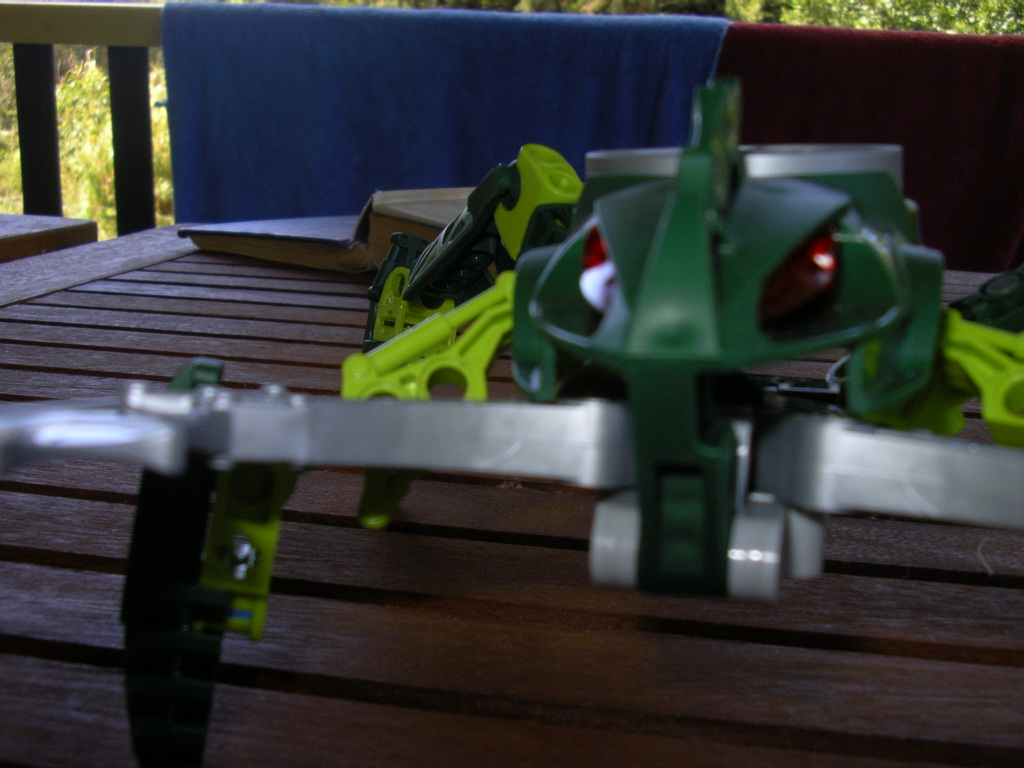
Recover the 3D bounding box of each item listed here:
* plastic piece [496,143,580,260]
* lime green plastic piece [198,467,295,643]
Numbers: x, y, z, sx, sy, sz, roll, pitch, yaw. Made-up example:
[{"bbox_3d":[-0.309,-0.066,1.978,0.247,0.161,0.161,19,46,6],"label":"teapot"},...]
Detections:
[{"bbox_3d":[0.006,-0.037,0.257,0.019,0.021,0.014,6,12,14],"label":"plastic piece"},{"bbox_3d":[-0.031,0.019,0.154,0.011,0.022,0.013,9,13,-8],"label":"lime green plastic piece"}]

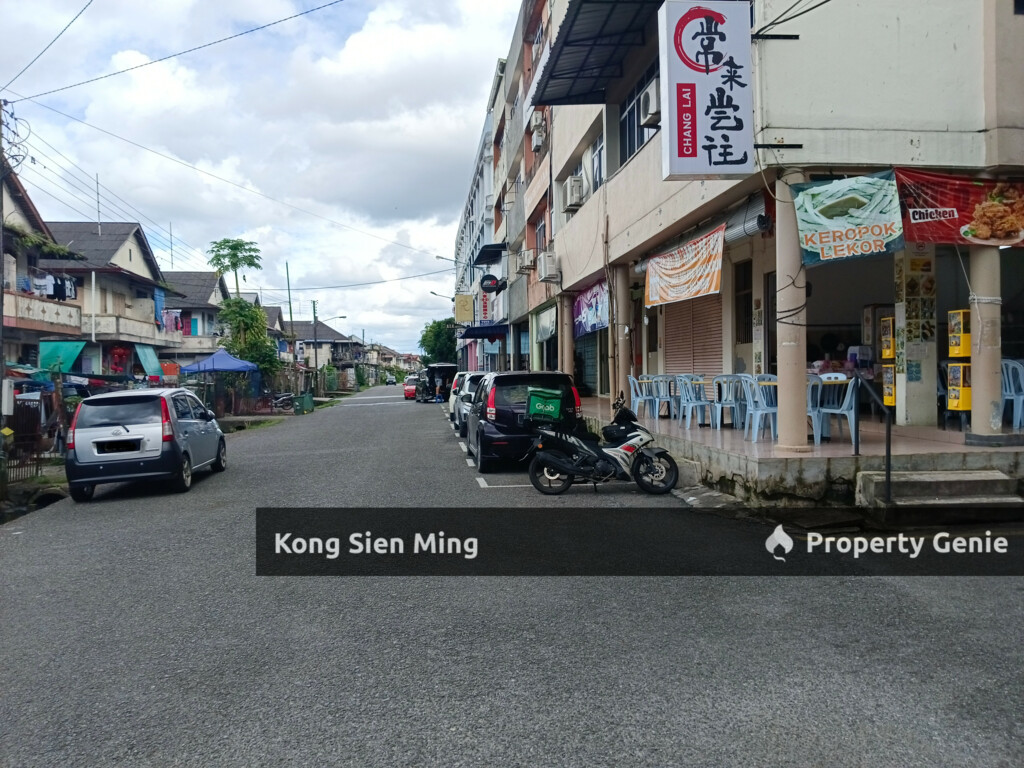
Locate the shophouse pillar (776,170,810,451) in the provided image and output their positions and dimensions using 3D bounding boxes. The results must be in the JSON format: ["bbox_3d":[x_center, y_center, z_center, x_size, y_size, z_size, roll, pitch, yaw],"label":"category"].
[{"bbox_3d":[3.163,-0.838,8.310,0.390,3.170,0.390,-1,1,-6],"label":"shophouse pillar"}]

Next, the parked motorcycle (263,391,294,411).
[{"bbox_3d":[-12.298,0.872,38.700,1.900,1.050,0.700,-1,1,-10],"label":"parked motorcycle"}]

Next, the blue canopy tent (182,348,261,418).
[{"bbox_3d":[-14.221,-0.143,36.200,3.000,3.100,3.000,-1,1,-12],"label":"blue canopy tent"}]

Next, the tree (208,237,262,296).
[{"bbox_3d":[-13.094,-2.743,35.095,2.650,8.300,2.650,-1,1,-7],"label":"tree"}]

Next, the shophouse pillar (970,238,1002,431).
[{"bbox_3d":[5.807,-0.894,9.050,0.320,3.060,0.320,-1,1,-7],"label":"shophouse pillar"}]

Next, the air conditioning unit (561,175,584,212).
[{"bbox_3d":[1.399,-4.405,17.100,0.340,0.680,0.820,-1,1,-7],"label":"air conditioning unit"}]

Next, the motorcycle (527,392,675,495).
[{"bbox_3d":[1.079,0.738,9.120,1.900,1.240,0.700,-1,1,-3],"label":"motorcycle"}]

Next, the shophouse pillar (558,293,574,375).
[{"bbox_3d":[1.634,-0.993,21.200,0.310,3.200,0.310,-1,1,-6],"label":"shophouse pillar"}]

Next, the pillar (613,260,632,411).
[{"bbox_3d":[2.367,-0.896,15.700,0.310,3.200,0.310,-1,1,-7],"label":"pillar"}]

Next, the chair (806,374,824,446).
[{"bbox_3d":[3.602,0.317,9.200,0.470,0.880,0.500,0,1,9],"label":"chair"}]

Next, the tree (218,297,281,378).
[{"bbox_3d":[-12.069,-1.269,34.000,2.800,5.200,2.800,-1,1,-7],"label":"tree"}]

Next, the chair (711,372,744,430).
[{"bbox_3d":[3.442,0.293,11.816,0.450,0.860,0.500,-1,1,3],"label":"chair"}]

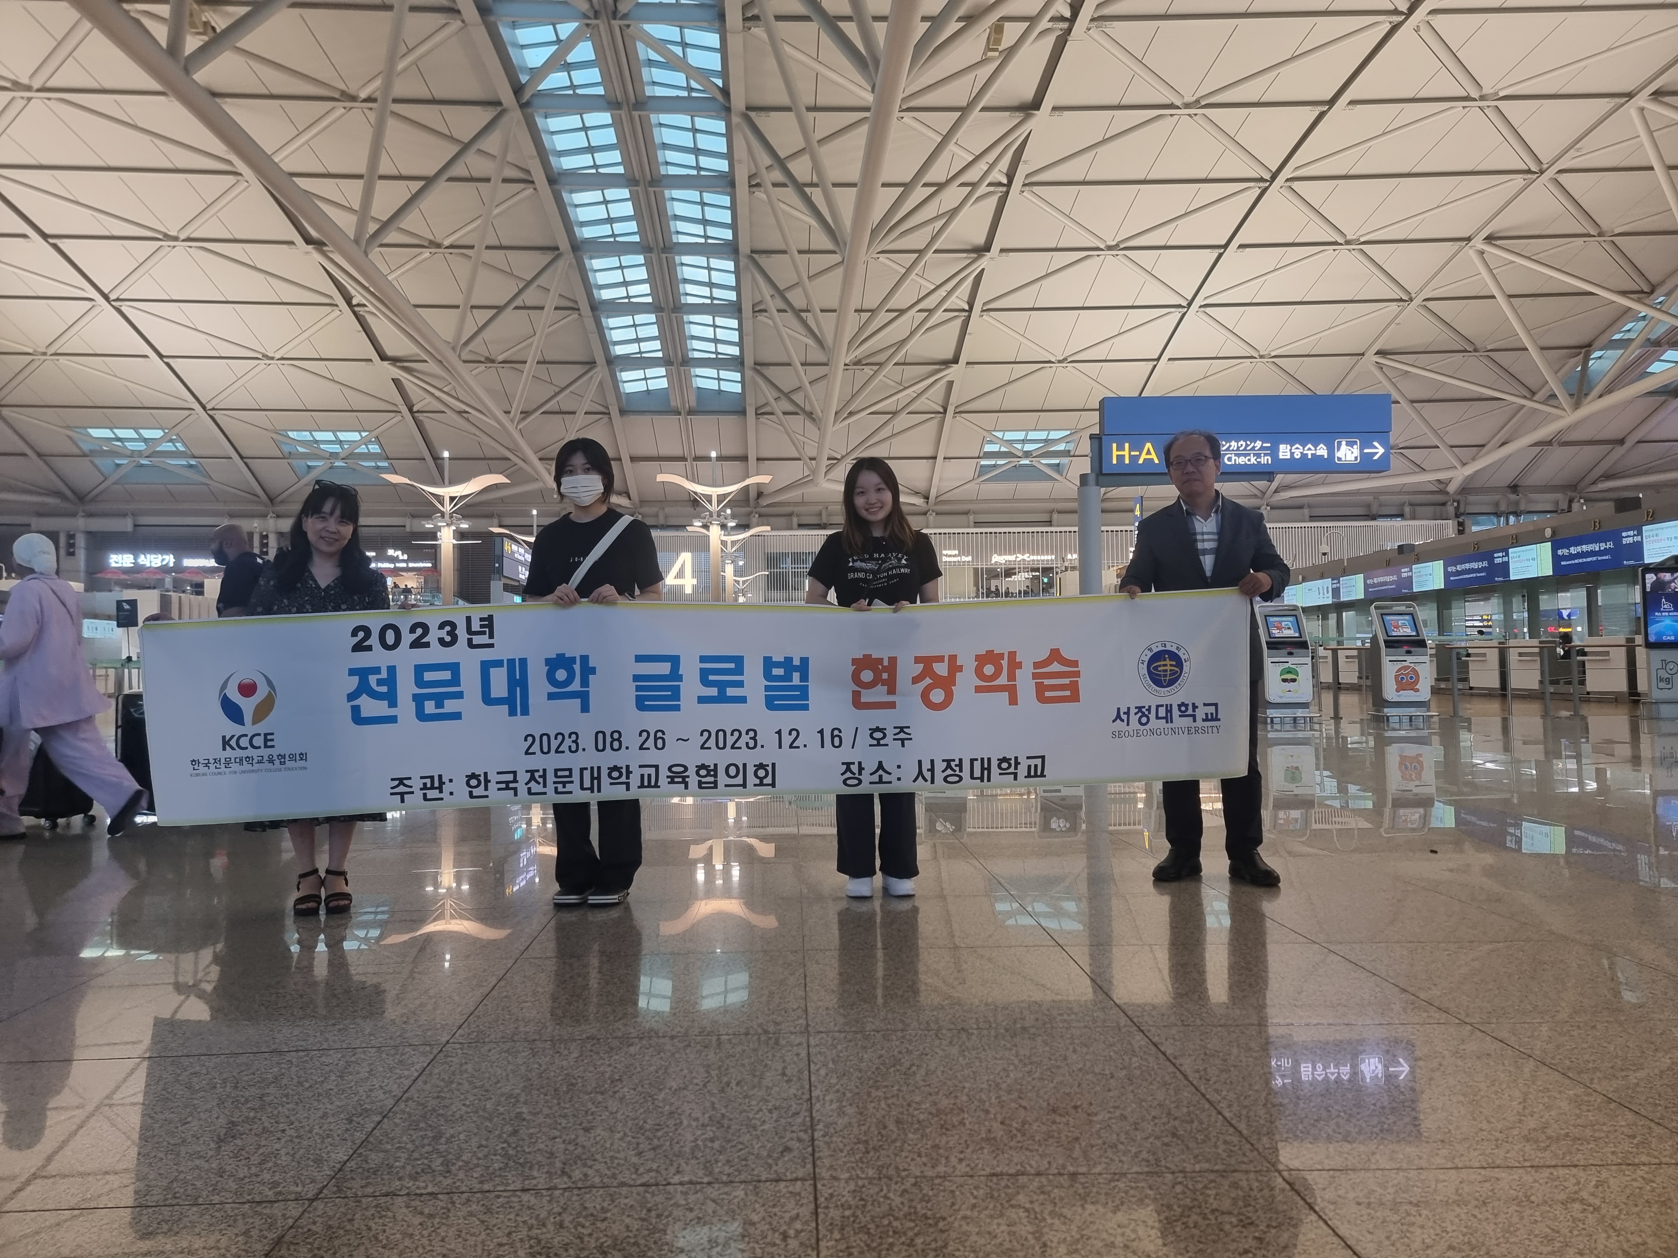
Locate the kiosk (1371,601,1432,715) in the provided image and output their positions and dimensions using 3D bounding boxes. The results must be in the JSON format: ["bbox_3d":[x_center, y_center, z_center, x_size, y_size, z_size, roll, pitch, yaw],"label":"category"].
[{"bbox_3d":[7.593,0.446,15.669,0.640,1.570,0.520,-1,-2,-3],"label":"kiosk"}]

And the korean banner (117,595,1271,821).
[{"bbox_3d":[-0.415,0.267,4.160,3.920,0.700,0.100,-1,3,-5],"label":"korean banner"}]

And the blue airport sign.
[{"bbox_3d":[3.404,-1.614,9.800,2.430,0.680,0.230,-1,-2,-3],"label":"blue airport sign"}]

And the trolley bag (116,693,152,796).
[{"bbox_3d":[-3.950,0.759,6.867,0.490,0.760,0.310,-1,-2,-3],"label":"trolley bag"}]

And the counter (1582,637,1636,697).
[{"bbox_3d":[14.203,0.734,20.974,0.760,1.140,1.250,-1,-2,-3],"label":"counter"}]

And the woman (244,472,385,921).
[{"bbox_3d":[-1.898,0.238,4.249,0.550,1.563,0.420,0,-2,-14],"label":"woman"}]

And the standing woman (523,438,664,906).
[{"bbox_3d":[-0.905,0.144,4.286,0.530,1.720,0.400,-1,-2,-6],"label":"standing woman"}]

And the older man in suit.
[{"bbox_3d":[1.429,0.089,4.586,0.660,1.772,0.420,-1,-2,11],"label":"older man in suit"}]

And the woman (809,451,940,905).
[{"bbox_3d":[0.130,0.166,4.348,0.520,1.645,0.400,-1,-2,0],"label":"woman"}]

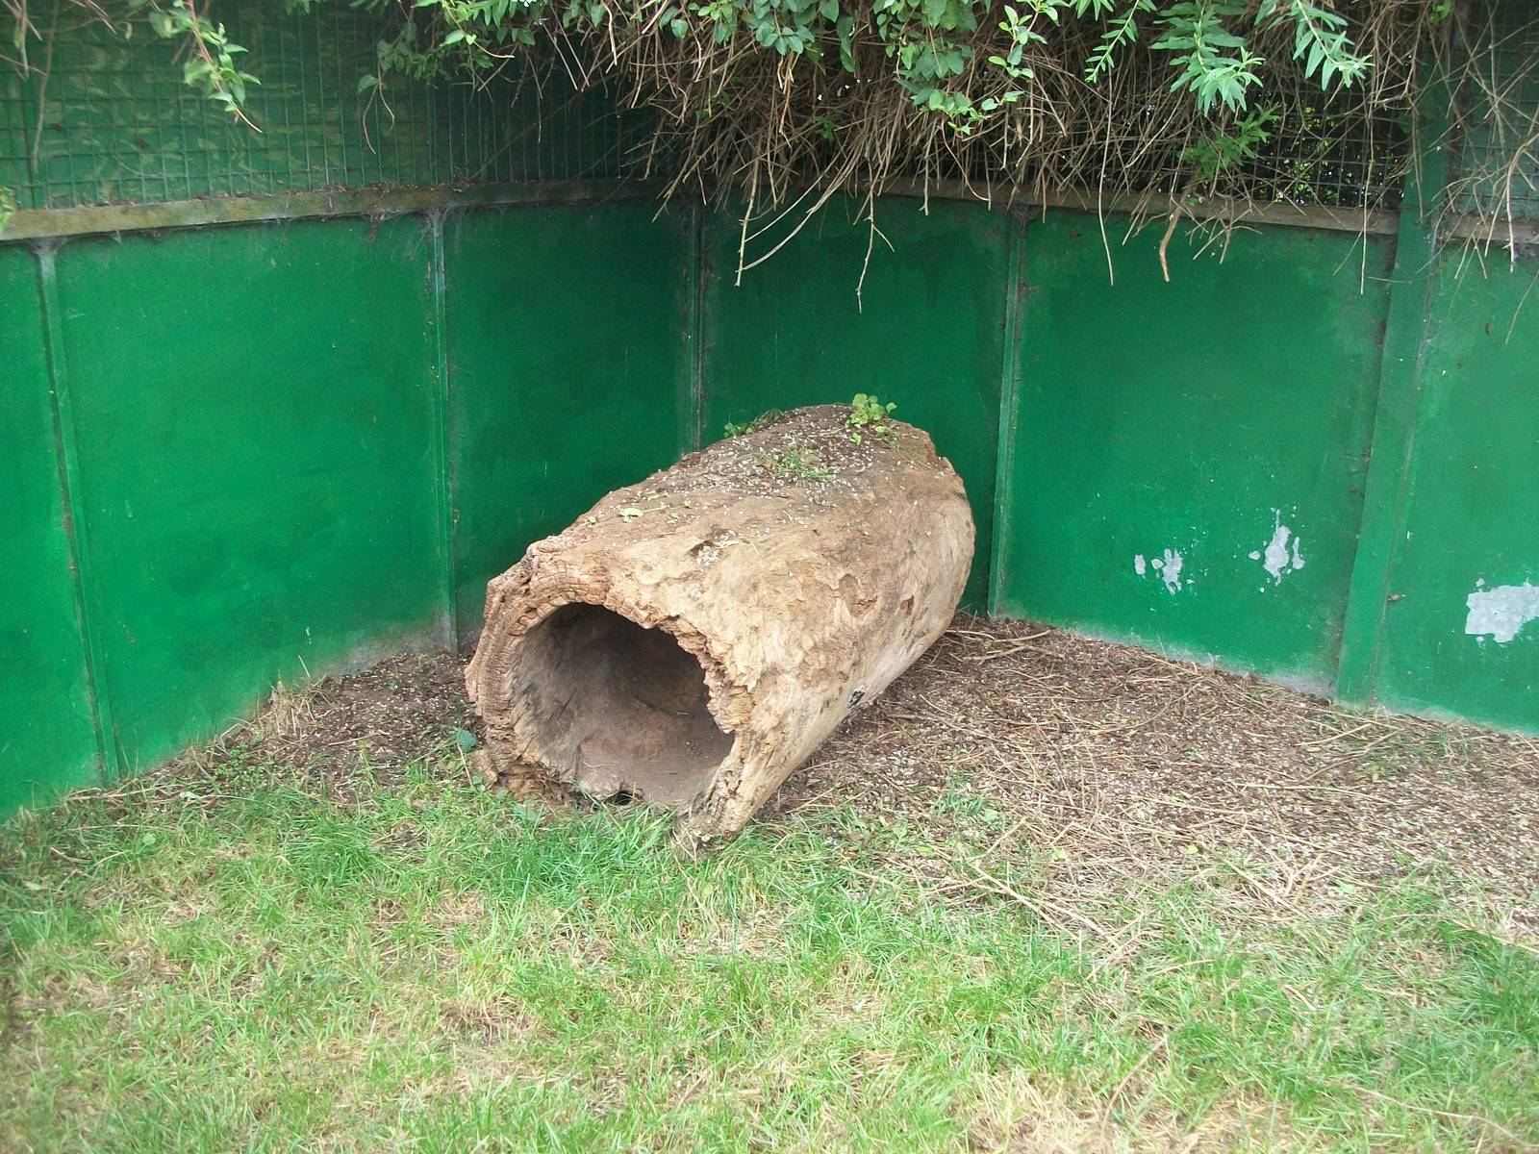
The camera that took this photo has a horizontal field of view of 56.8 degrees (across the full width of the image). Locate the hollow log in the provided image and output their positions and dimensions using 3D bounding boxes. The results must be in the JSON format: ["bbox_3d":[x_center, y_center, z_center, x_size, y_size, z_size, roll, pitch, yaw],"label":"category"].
[{"bbox_3d":[-0.064,0.060,3.384,0.811,0.724,1.206,7,17,21],"label":"hollow log"}]

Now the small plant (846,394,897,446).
[{"bbox_3d":[0.263,-0.403,3.658,0.130,0.115,0.125,1,16,0],"label":"small plant"}]

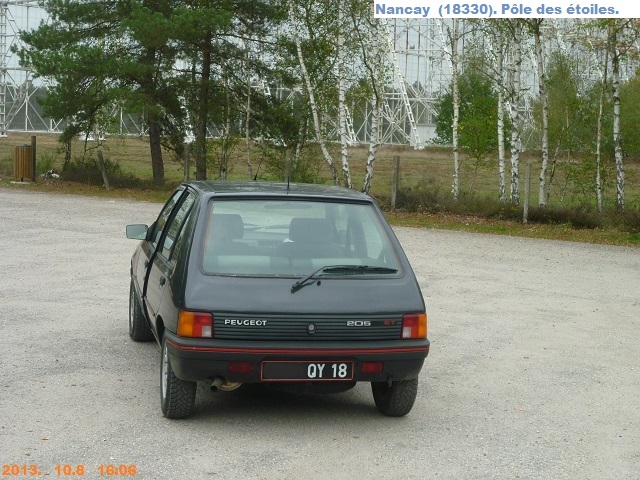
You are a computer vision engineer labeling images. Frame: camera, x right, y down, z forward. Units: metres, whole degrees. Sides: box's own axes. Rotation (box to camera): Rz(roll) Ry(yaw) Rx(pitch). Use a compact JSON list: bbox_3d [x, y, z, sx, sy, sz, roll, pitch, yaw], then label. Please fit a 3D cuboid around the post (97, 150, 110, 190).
[{"bbox_3d":[-5.789,-1.869,30.198,0.105,1.075,0.105,-13,8,-10],"label":"post"}]

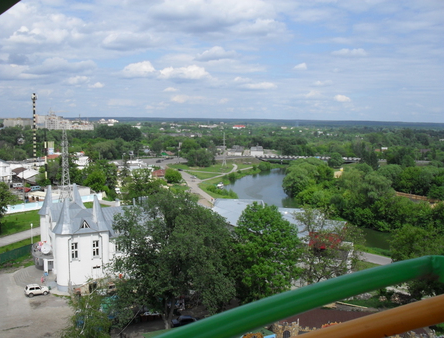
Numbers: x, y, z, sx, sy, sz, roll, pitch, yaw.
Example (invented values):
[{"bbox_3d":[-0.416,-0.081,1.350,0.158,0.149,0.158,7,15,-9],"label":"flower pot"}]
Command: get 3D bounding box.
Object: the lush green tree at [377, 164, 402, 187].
[{"bbox_3d":[77.753,3.714,210.450,11.560,11.650,11.560,3,7,20],"label":"lush green tree"}]

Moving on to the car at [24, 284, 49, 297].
[{"bbox_3d":[-30.550,20.080,75.500,3.720,1.640,1.680,-2,7,-27],"label":"car"}]

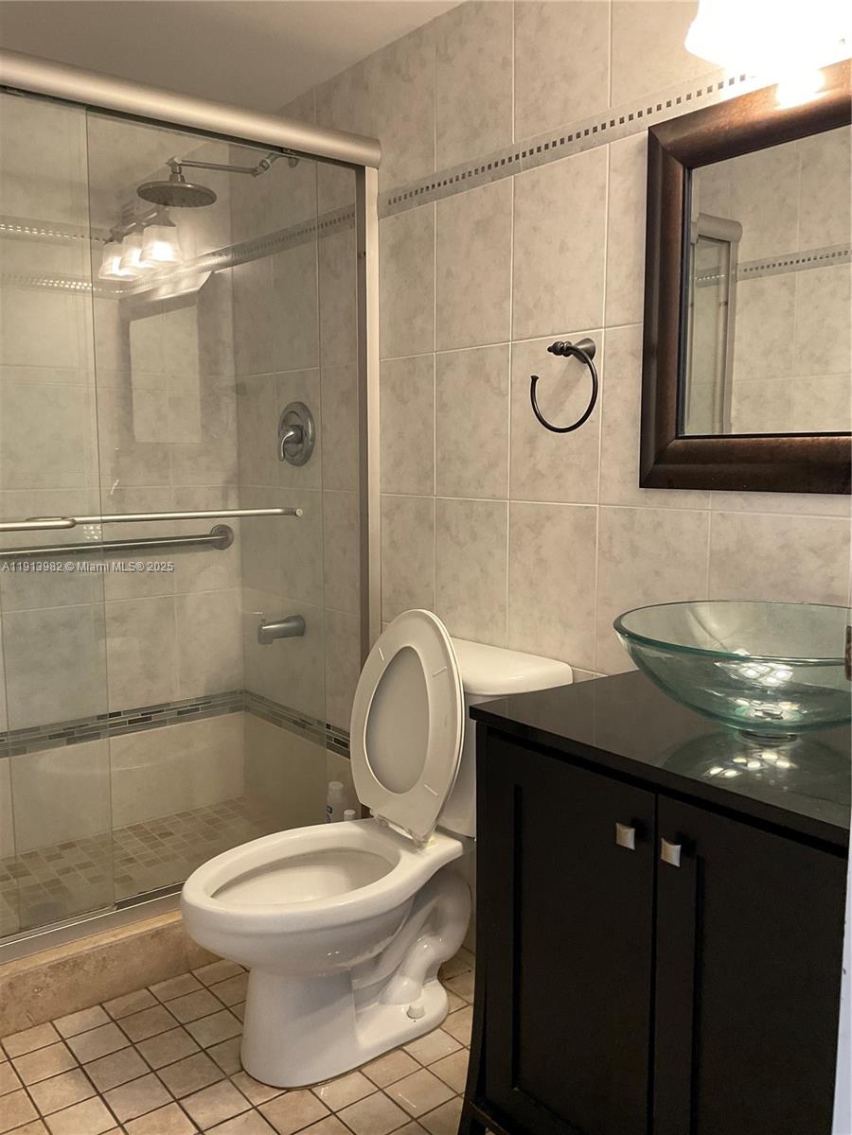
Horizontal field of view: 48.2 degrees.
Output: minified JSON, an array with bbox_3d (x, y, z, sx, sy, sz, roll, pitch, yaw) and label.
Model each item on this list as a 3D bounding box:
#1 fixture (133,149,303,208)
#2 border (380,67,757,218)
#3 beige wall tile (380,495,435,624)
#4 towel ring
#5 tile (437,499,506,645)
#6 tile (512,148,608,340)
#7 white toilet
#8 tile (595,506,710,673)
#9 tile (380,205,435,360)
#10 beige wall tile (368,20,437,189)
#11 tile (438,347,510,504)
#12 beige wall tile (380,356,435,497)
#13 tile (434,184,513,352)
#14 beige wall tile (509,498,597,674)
[{"bbox_3d":[-0.547,-1.047,2.506,0.436,0.211,0.205,-5,8,-38],"label":"fixture"},{"bbox_3d":[0.213,-0.836,1.923,0.010,0.063,1.045,-5,8,-38],"label":"border"},{"bbox_3d":[-0.052,-0.013,2.354,0.010,0.330,0.252,-5,8,-38],"label":"beige wall tile"},{"bbox_3d":[0.266,-0.347,1.813,0.102,0.181,0.175,-5,8,-38],"label":"towel ring"},{"bbox_3d":[0.104,0.011,2.155,0.010,0.330,0.252,-5,8,-38],"label":"tile"},{"bbox_3d":[0.262,-0.631,1.884,0.010,0.335,0.253,-5,8,-38],"label":"tile"},{"bbox_3d":[-0.138,0.517,1.905,0.735,0.845,0.475,-5,8,-38],"label":"white toilet"},{"bbox_3d":[0.417,0.057,1.763,0.010,0.335,0.253,-5,8,-38],"label":"tile"},{"bbox_3d":[-0.052,-0.677,2.278,0.010,0.335,0.253,-5,8,-38],"label":"tile"},{"bbox_3d":[-0.051,-1.072,2.233,0.010,0.335,0.253,-5,8,-38],"label":"beige wall tile"},{"bbox_3d":[0.104,-0.319,2.117,0.010,0.330,0.252,-5,8,-38],"label":"tile"},{"bbox_3d":[-0.052,-0.343,2.316,0.010,0.330,0.252,-5,8,-38],"label":"beige wall tile"},{"bbox_3d":[0.105,-0.654,2.081,0.010,0.335,0.253,-5,8,-38],"label":"tile"},{"bbox_3d":[0.260,0.034,1.956,0.010,0.330,0.252,-5,8,-38],"label":"beige wall tile"}]

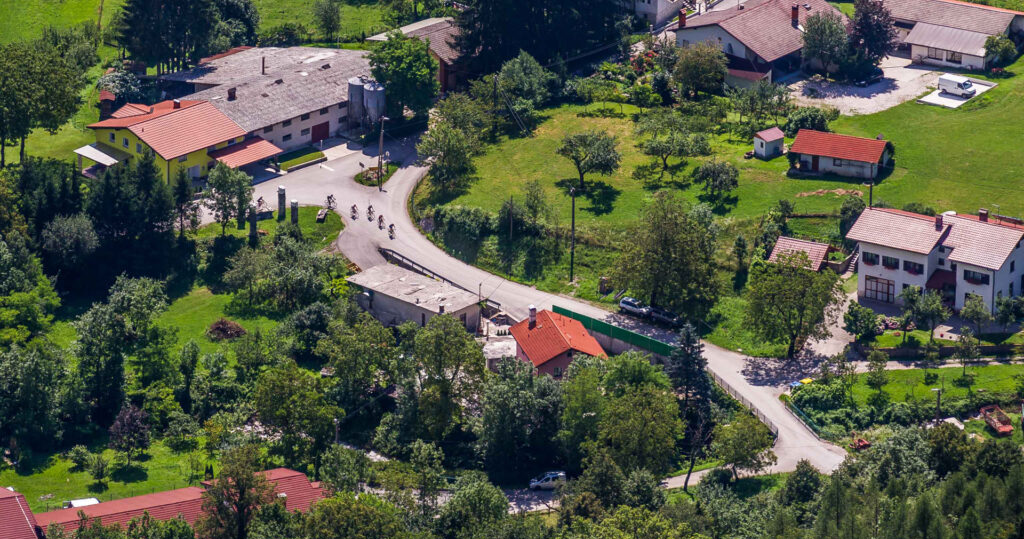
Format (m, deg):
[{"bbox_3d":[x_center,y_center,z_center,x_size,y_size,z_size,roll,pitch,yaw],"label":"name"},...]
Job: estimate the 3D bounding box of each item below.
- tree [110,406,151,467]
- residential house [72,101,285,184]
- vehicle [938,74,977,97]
[{"bbox_3d":[-42.328,18.402,628.143,4.648,7.280,4.648,0,23,0],"label":"tree"},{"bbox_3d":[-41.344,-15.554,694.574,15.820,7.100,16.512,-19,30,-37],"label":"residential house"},{"bbox_3d":[55.515,-22.957,709.113,4.800,1.970,1.880,16,27,33],"label":"vehicle"}]

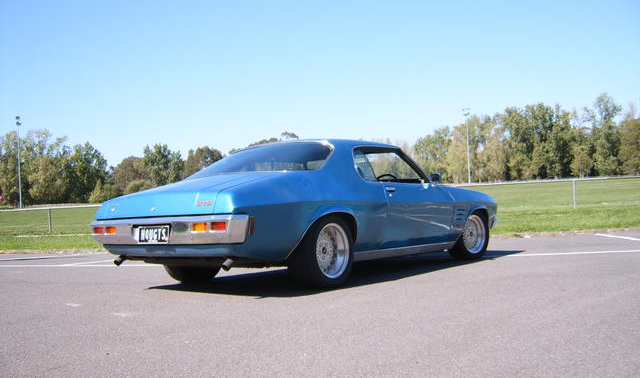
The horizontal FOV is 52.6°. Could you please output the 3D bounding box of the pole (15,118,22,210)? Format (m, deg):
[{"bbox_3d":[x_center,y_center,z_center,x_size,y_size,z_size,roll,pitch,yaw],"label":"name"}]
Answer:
[{"bbox_3d":[-44.536,-3.931,96.000,0.800,13.840,0.600,-1,-2,-20],"label":"pole"}]

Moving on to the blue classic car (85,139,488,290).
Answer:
[{"bbox_3d":[0.152,0.187,6.770,1.870,1.350,4.750,-3,-2,36],"label":"blue classic car"}]

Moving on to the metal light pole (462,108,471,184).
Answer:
[{"bbox_3d":[26.814,-7.775,117.000,0.850,13.830,0.600,-3,-2,18],"label":"metal light pole"}]

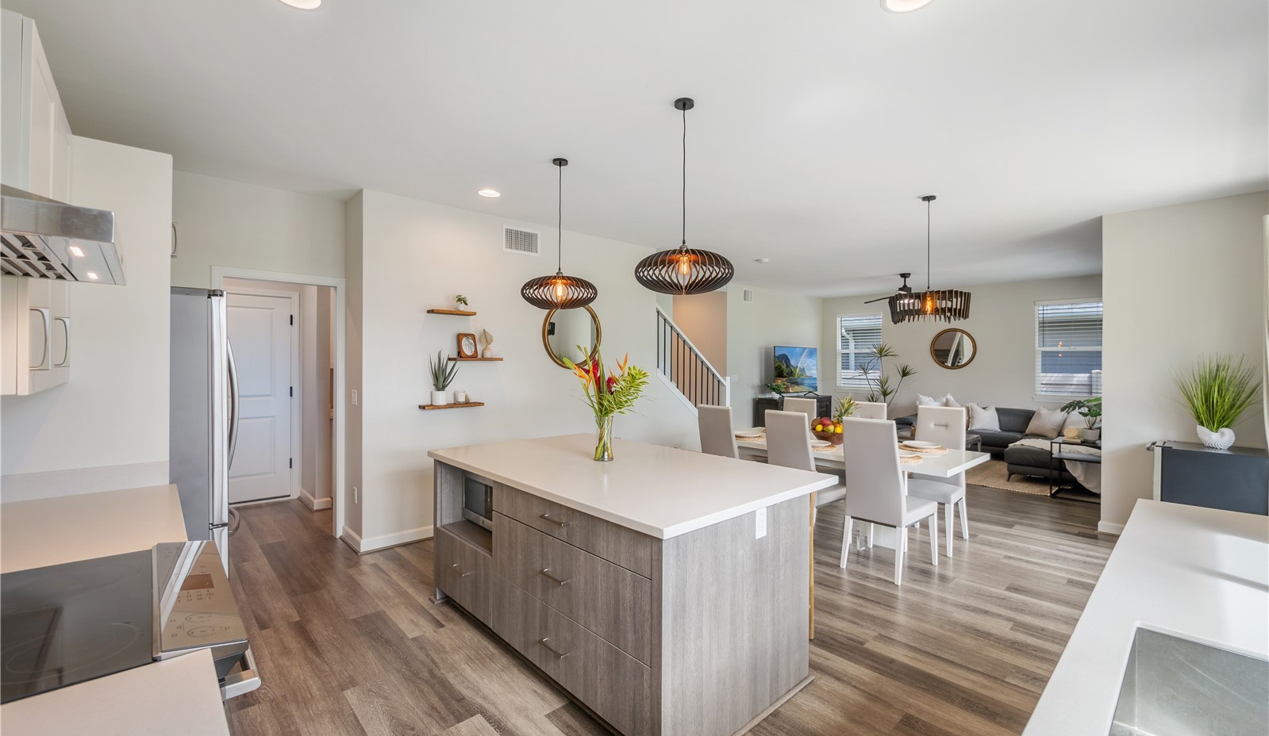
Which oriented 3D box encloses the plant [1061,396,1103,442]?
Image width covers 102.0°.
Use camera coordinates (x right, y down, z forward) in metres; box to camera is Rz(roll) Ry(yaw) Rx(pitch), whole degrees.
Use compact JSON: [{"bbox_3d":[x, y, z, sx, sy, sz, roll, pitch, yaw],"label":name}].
[{"bbox_3d":[5.099,0.573,5.769,0.543,0.492,0.482,1,1,41],"label":"plant"}]

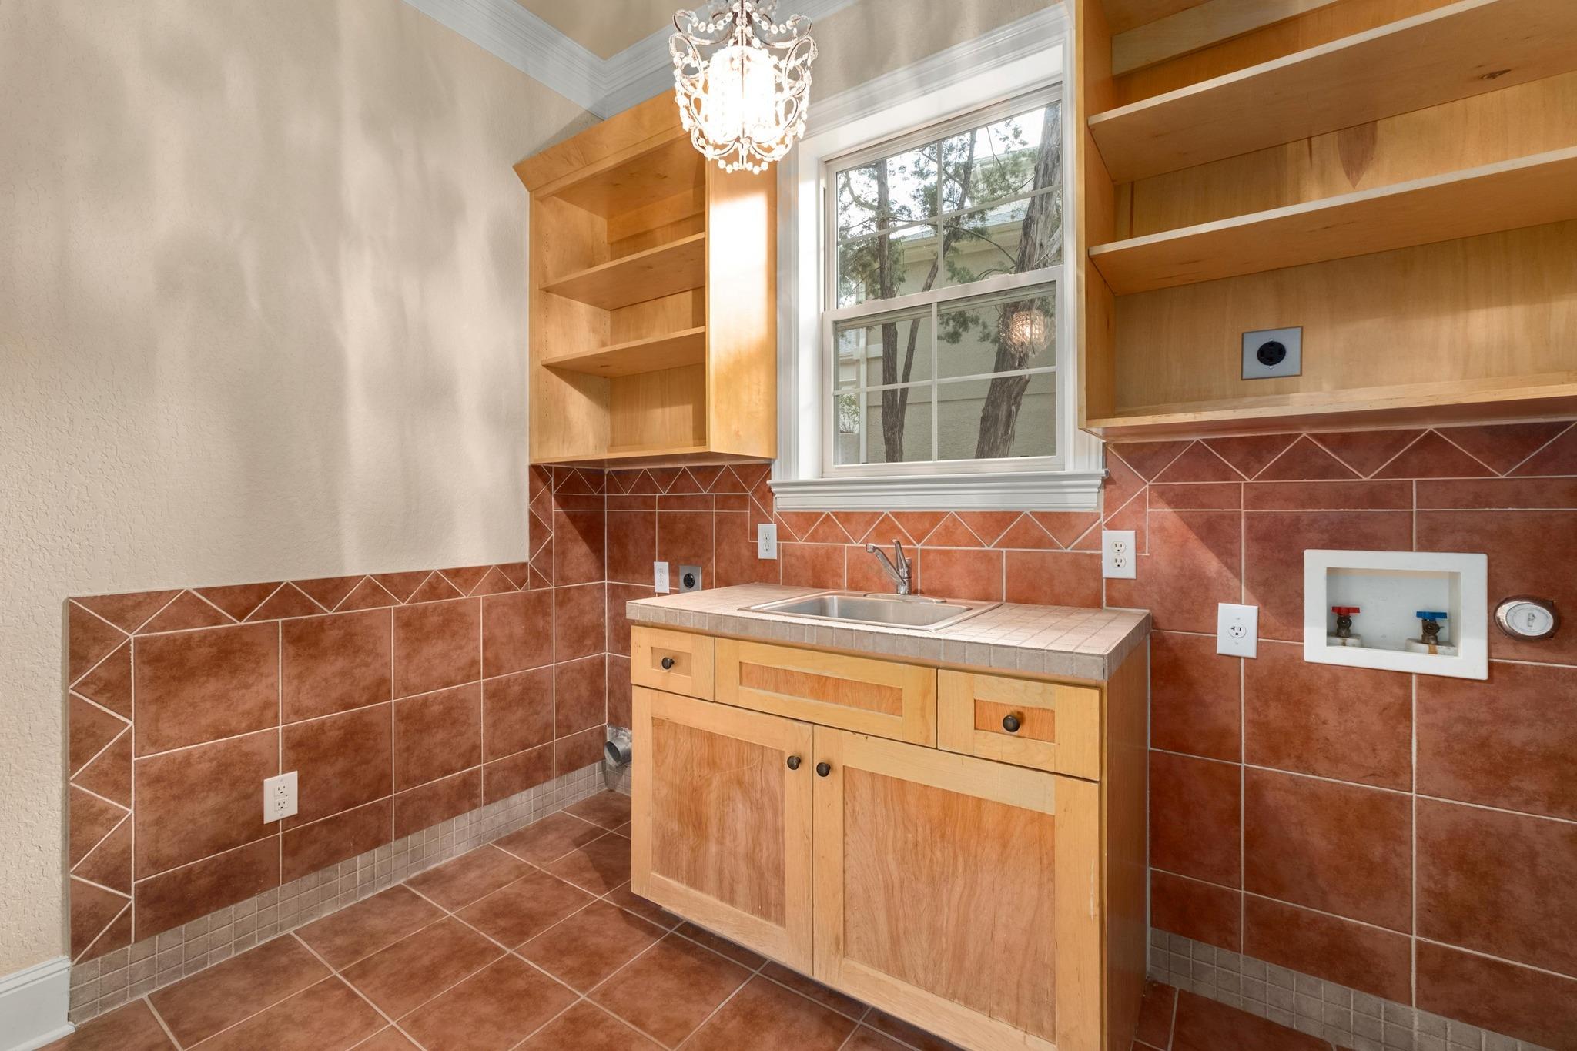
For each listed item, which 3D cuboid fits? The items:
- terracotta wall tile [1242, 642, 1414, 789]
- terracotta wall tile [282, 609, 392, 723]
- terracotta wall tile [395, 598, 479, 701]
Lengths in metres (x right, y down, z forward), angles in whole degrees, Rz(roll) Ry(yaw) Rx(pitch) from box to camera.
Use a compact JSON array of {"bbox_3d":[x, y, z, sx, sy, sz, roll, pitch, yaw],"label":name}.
[{"bbox_3d":[1.219,0.425,1.495,0.299,0.301,0.010,0,1,34],"label":"terracotta wall tile"},{"bbox_3d":[-1.347,0.412,1.972,0.010,0.296,0.294,1,1,34],"label":"terracotta wall tile"},{"bbox_3d":[-1.194,0.414,2.247,0.010,0.303,0.300,0,1,34],"label":"terracotta wall tile"}]

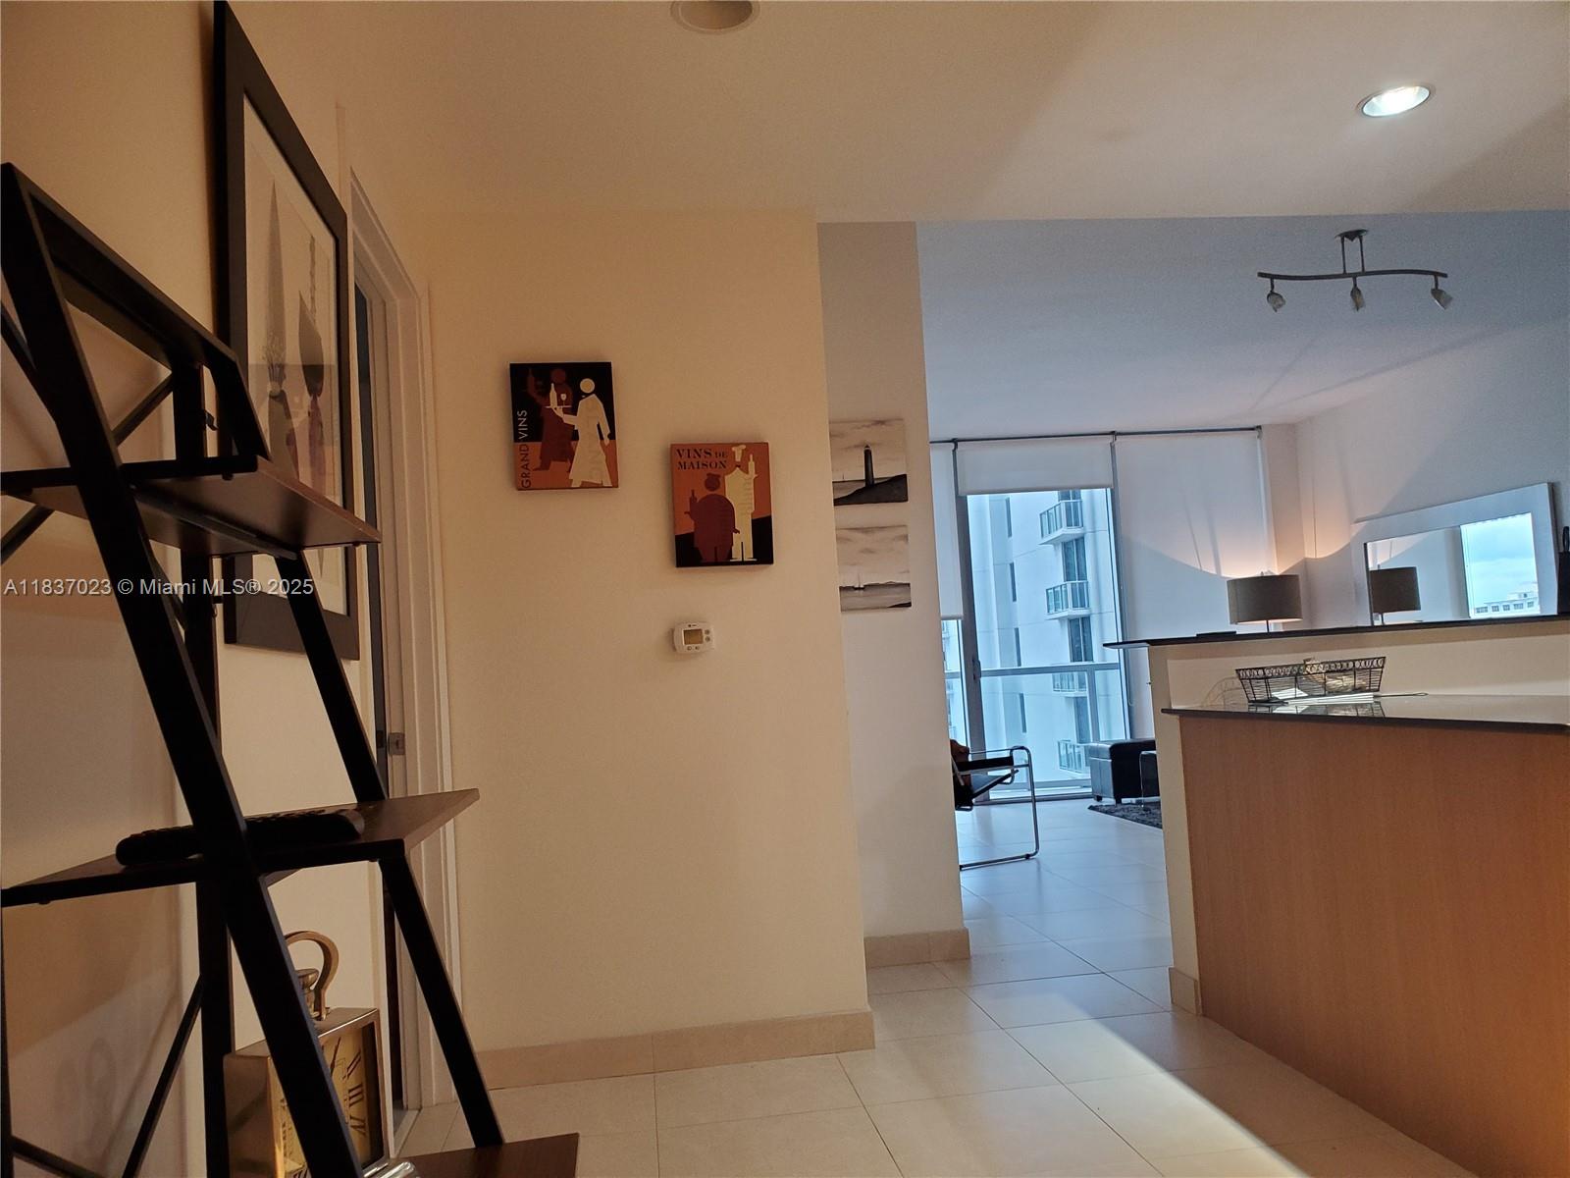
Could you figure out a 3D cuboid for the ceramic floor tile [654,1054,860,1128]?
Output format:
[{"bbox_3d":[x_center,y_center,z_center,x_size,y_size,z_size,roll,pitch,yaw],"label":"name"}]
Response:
[{"bbox_3d":[-0.082,1.292,3.057,0.500,0.010,0.450,-3,-4,-8],"label":"ceramic floor tile"}]

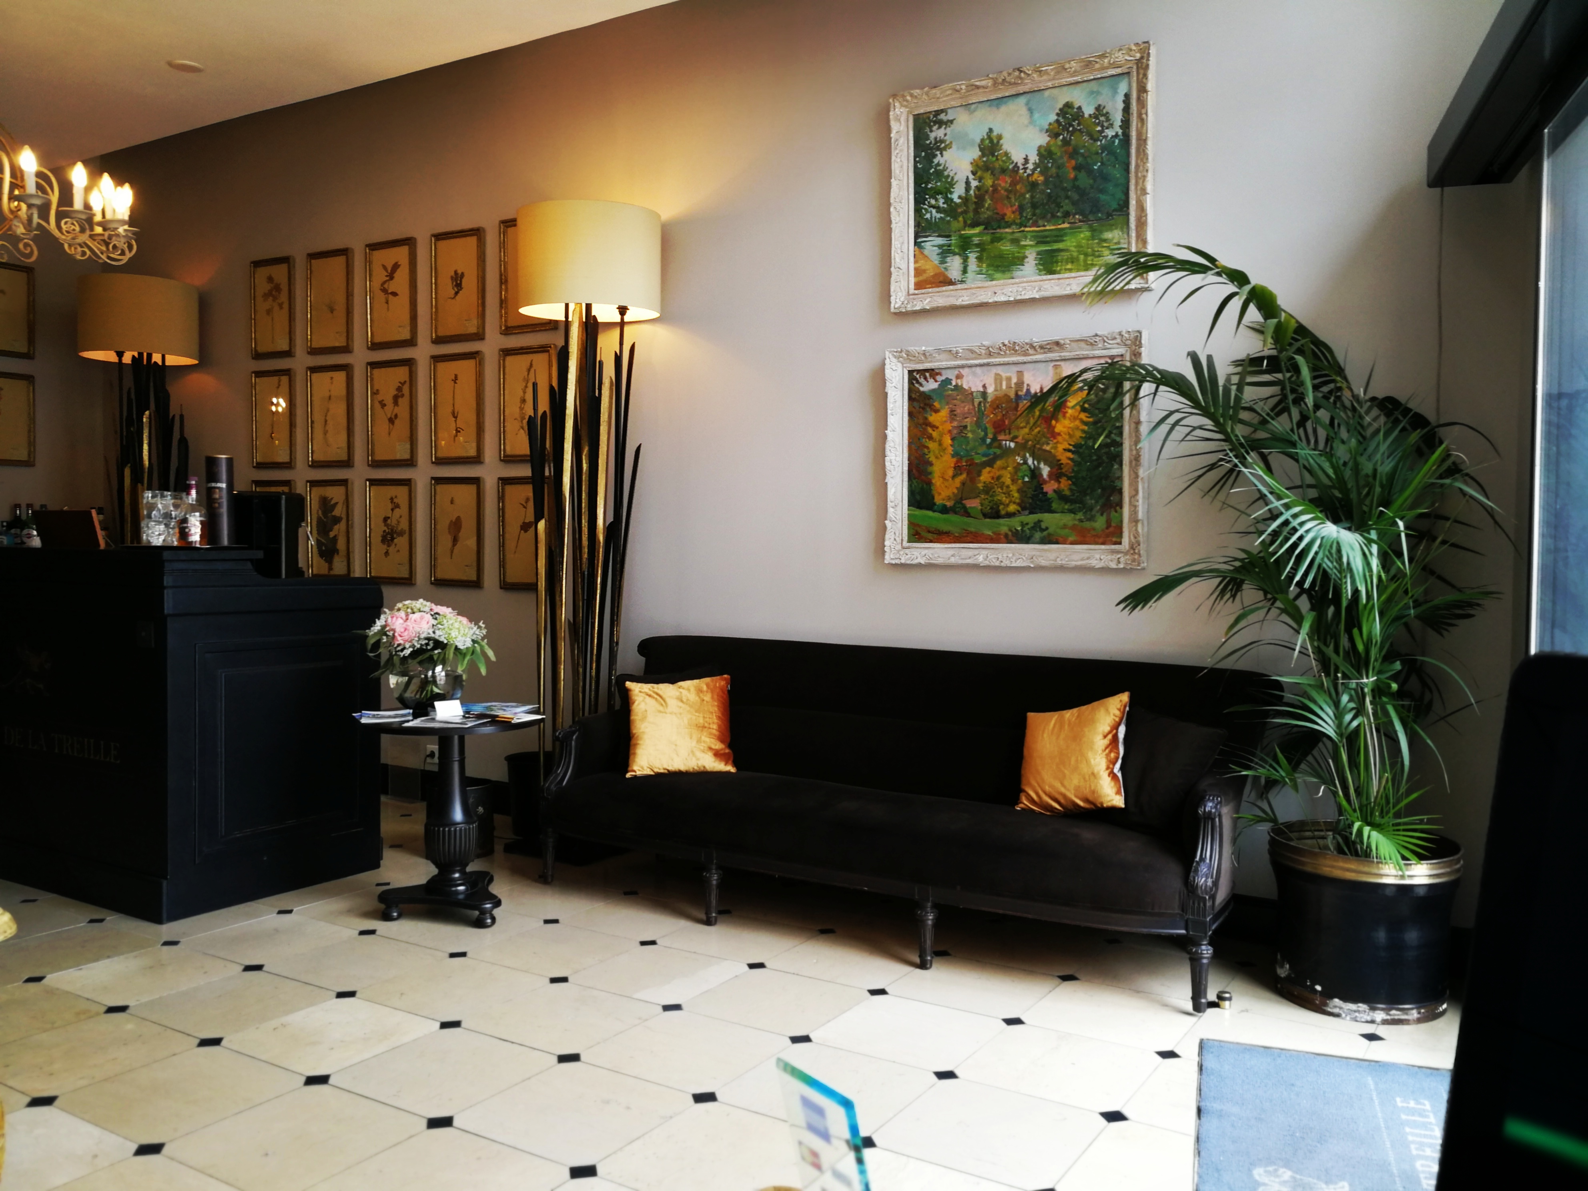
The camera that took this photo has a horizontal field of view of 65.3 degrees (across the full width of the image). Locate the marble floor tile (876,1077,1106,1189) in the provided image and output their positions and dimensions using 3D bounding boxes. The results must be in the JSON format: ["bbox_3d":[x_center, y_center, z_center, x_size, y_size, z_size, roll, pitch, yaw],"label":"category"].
[{"bbox_3d":[0.423,1.125,2.587,0.397,0.015,0.397,1,2,32],"label":"marble floor tile"}]

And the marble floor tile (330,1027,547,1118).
[{"bbox_3d":[-0.809,1.106,2.877,0.397,0.015,0.397,1,2,32],"label":"marble floor tile"}]

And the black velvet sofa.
[{"bbox_3d":[0.247,0.636,4.121,2.455,0.875,0.800,2,2,31],"label":"black velvet sofa"}]

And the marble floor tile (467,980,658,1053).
[{"bbox_3d":[-0.599,1.098,3.217,0.397,0.015,0.397,1,2,32],"label":"marble floor tile"}]

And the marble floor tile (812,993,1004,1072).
[{"bbox_3d":[0.293,1.109,3.142,0.400,0.010,0.400,2,2,31],"label":"marble floor tile"}]

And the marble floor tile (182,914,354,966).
[{"bbox_3d":[-1.557,1.026,3.685,0.376,0.015,0.376,2,3,31],"label":"marble floor tile"}]

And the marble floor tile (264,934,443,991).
[{"bbox_3d":[-1.231,1.037,3.491,0.376,0.015,0.376,2,3,31],"label":"marble floor tile"}]

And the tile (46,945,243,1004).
[{"bbox_3d":[-1.830,1.079,3.506,0.397,0.015,0.397,1,2,32],"label":"tile"}]

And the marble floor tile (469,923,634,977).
[{"bbox_3d":[-0.698,1.037,3.612,0.376,0.015,0.376,2,3,31],"label":"marble floor tile"}]

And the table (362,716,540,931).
[{"bbox_3d":[-1.131,0.731,4.113,0.600,0.660,0.600,1,2,13],"label":"table"}]

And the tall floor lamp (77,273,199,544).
[{"bbox_3d":[-3.168,-0.302,6.017,0.524,2.405,0.524,2,3,31],"label":"tall floor lamp"}]

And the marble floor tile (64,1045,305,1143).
[{"bbox_3d":[-1.359,1.104,2.746,0.397,0.015,0.397,1,2,32],"label":"marble floor tile"}]

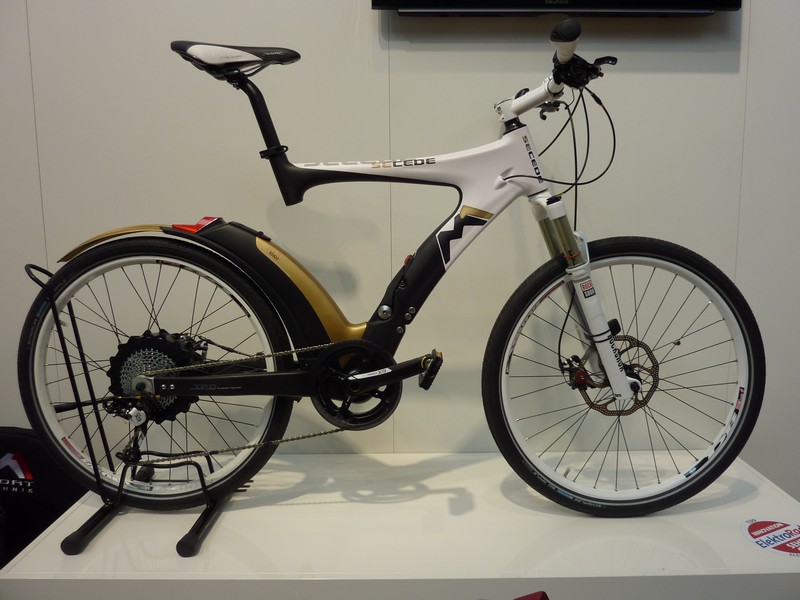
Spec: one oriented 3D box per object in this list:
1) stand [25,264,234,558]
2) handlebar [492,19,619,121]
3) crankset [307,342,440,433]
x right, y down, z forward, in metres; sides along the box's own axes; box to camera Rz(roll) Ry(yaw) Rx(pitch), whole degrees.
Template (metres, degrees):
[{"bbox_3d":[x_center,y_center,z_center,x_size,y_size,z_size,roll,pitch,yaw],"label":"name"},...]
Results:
[{"bbox_3d":[-0.646,0.223,1.386,0.468,0.609,0.380,0,7,2],"label":"stand"},{"bbox_3d":[0.308,-0.462,1.301,0.190,0.120,0.610,0,4,2],"label":"handlebar"},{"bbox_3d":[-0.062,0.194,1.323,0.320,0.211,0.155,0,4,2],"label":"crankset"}]

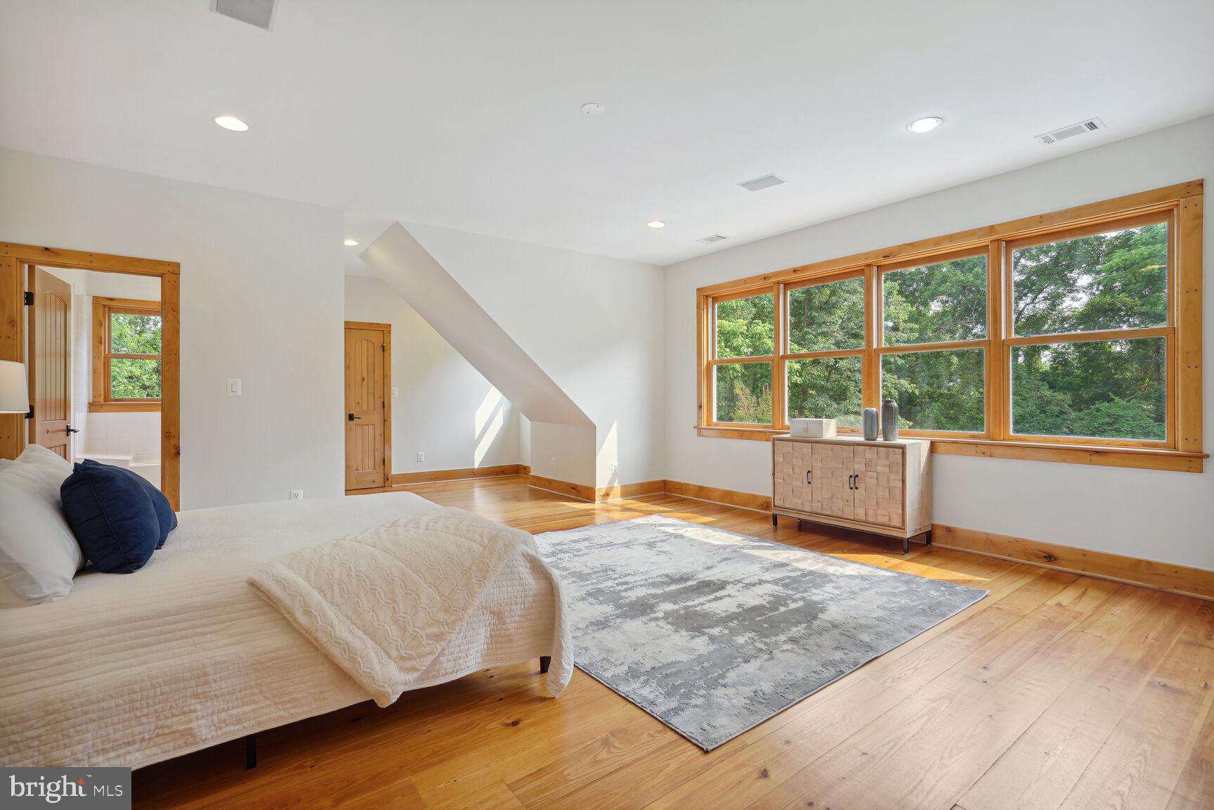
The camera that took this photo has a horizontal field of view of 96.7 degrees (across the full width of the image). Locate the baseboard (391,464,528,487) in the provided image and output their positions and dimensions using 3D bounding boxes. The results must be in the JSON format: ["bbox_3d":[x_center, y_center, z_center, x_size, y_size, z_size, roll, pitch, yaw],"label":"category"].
[{"bbox_3d":[-2.131,0.990,7.791,1.900,0.160,0.030,-1,1,-36],"label":"baseboard"}]

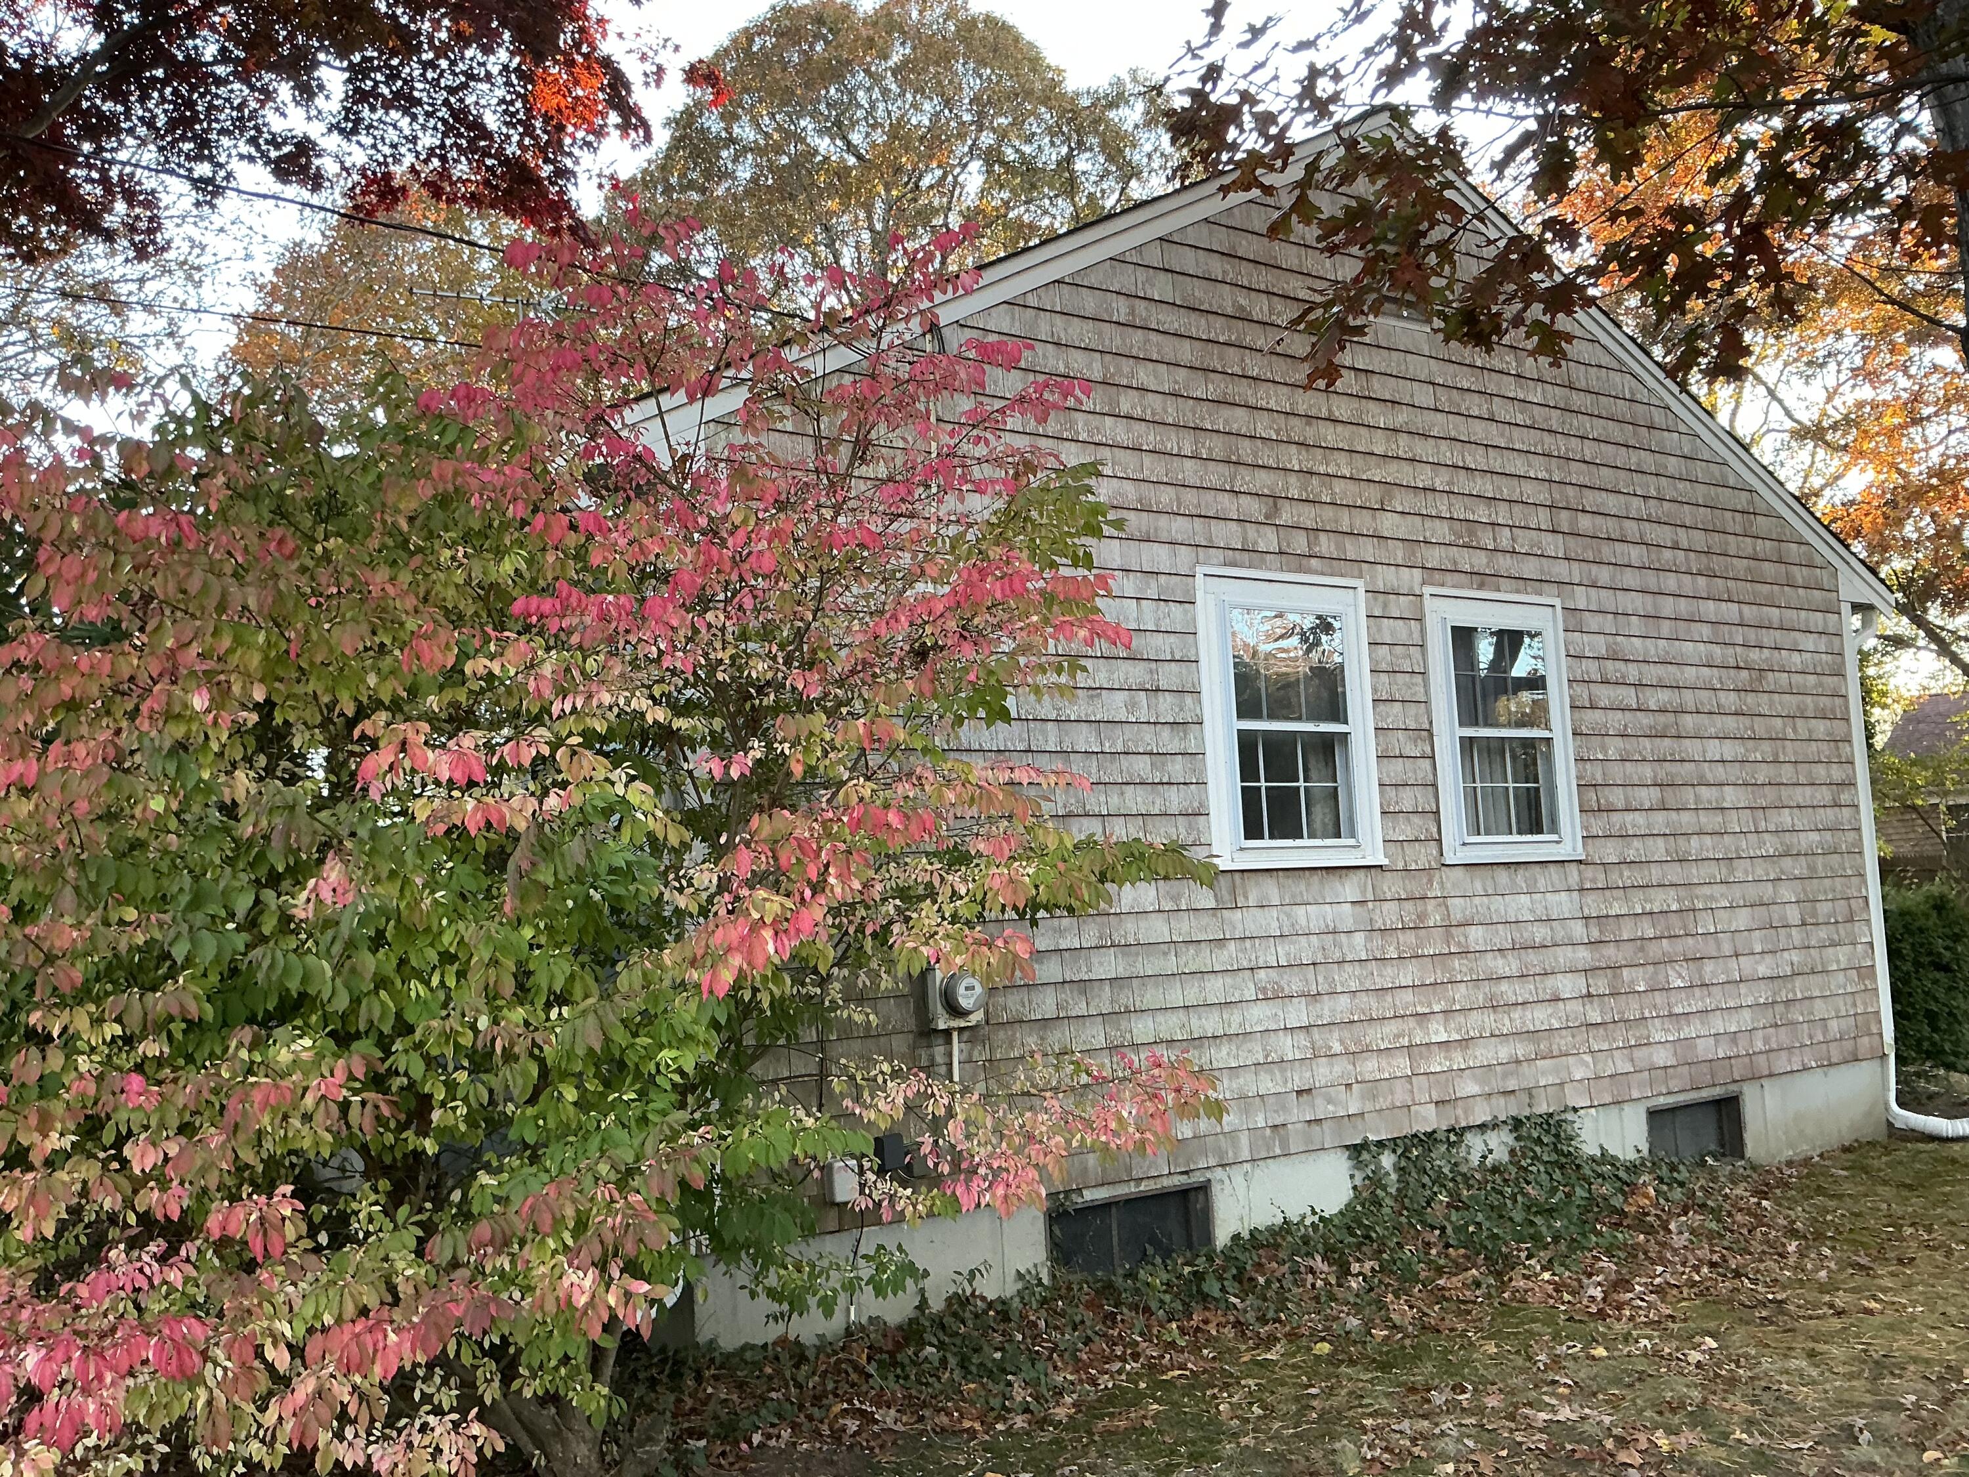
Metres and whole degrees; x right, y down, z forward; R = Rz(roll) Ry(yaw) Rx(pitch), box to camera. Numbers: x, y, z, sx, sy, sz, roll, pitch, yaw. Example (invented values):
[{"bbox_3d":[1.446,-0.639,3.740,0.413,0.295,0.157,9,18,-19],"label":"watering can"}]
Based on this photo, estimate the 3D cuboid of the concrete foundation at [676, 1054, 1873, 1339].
[{"bbox_3d":[2.070,2.068,7.535,7.401,0.462,0.300,1,-7,-32],"label":"concrete foundation"}]

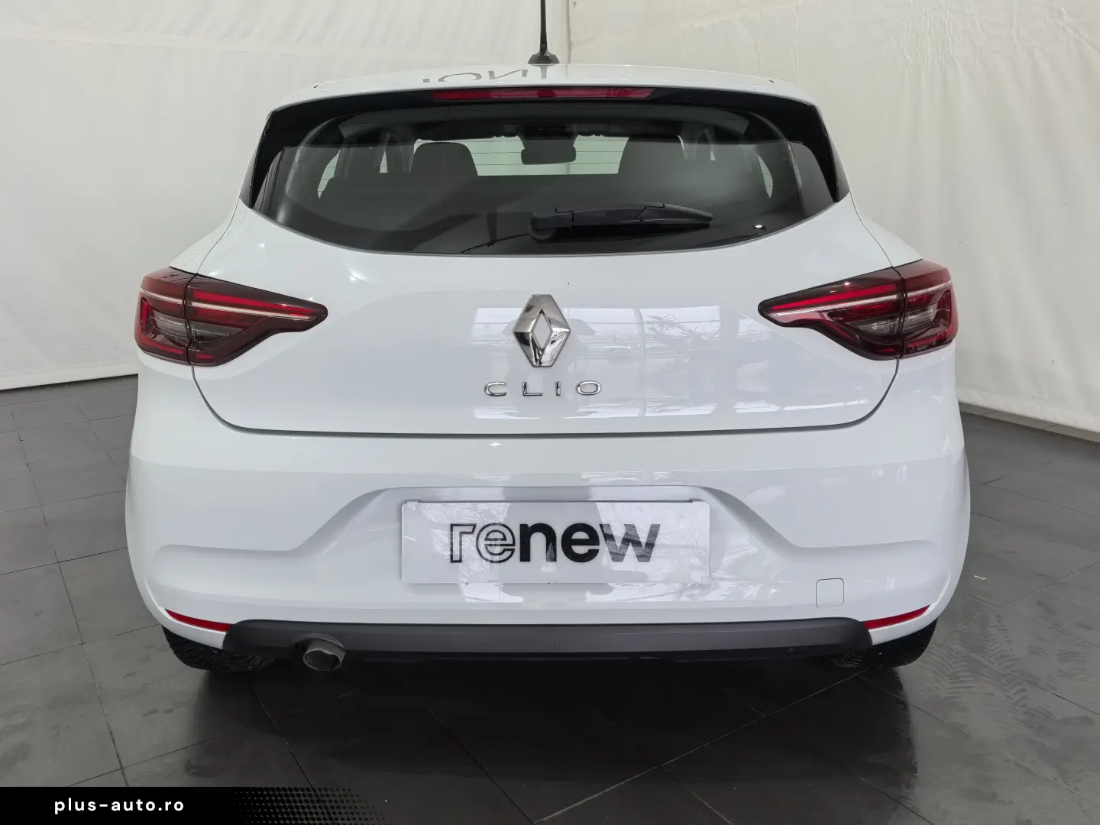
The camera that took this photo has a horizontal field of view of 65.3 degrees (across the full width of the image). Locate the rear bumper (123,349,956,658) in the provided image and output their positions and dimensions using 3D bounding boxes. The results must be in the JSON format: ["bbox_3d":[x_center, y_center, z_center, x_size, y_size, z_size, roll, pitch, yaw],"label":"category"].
[{"bbox_3d":[-0.006,0.137,1.590,1.750,0.480,0.410,-1,15,0],"label":"rear bumper"}]

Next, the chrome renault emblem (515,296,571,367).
[{"bbox_3d":[-0.013,-0.135,1.415,0.094,0.120,0.018,0,3,0],"label":"chrome renault emblem"}]

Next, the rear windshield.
[{"bbox_3d":[-0.010,-0.423,1.491,1.080,0.370,0.140,-1,-27,0],"label":"rear windshield"}]

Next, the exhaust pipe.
[{"bbox_3d":[-0.398,0.419,1.571,0.068,0.060,0.120,-1,30,0],"label":"exhaust pipe"}]

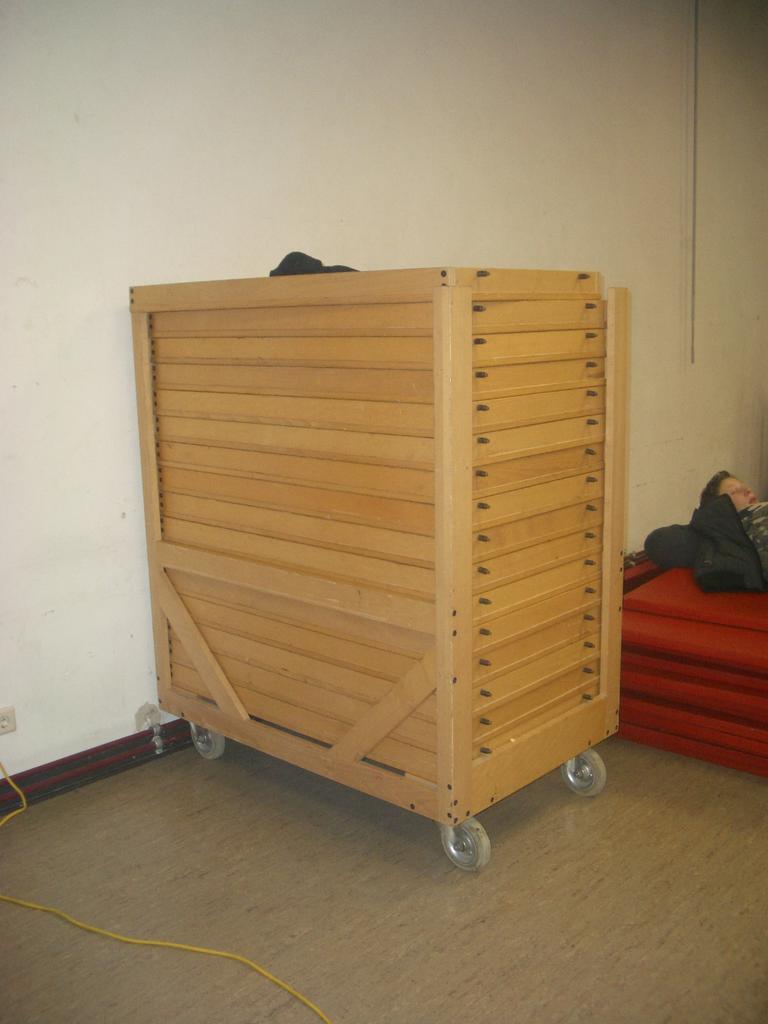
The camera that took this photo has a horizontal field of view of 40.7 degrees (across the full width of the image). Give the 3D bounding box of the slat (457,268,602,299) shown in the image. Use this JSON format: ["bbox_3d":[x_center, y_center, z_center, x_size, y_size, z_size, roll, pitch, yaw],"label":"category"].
[{"bbox_3d":[0.373,-0.575,2.636,0.023,0.076,0.646,9,15,42],"label":"slat"}]

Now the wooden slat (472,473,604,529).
[{"bbox_3d":[0.386,-0.032,2.711,0.024,0.082,0.668,9,15,42],"label":"wooden slat"}]

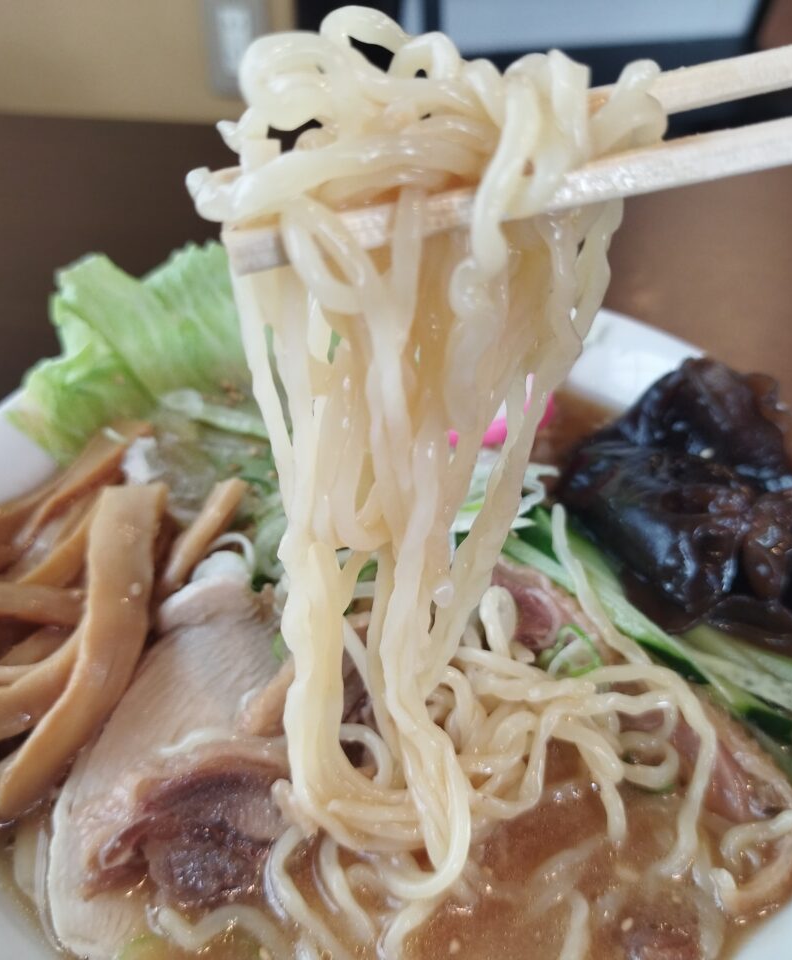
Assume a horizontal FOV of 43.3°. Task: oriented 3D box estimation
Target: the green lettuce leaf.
[{"bbox_3d":[-0.058,-0.037,0.263,0.074,0.040,0.042,-16,47,-18],"label":"green lettuce leaf"}]

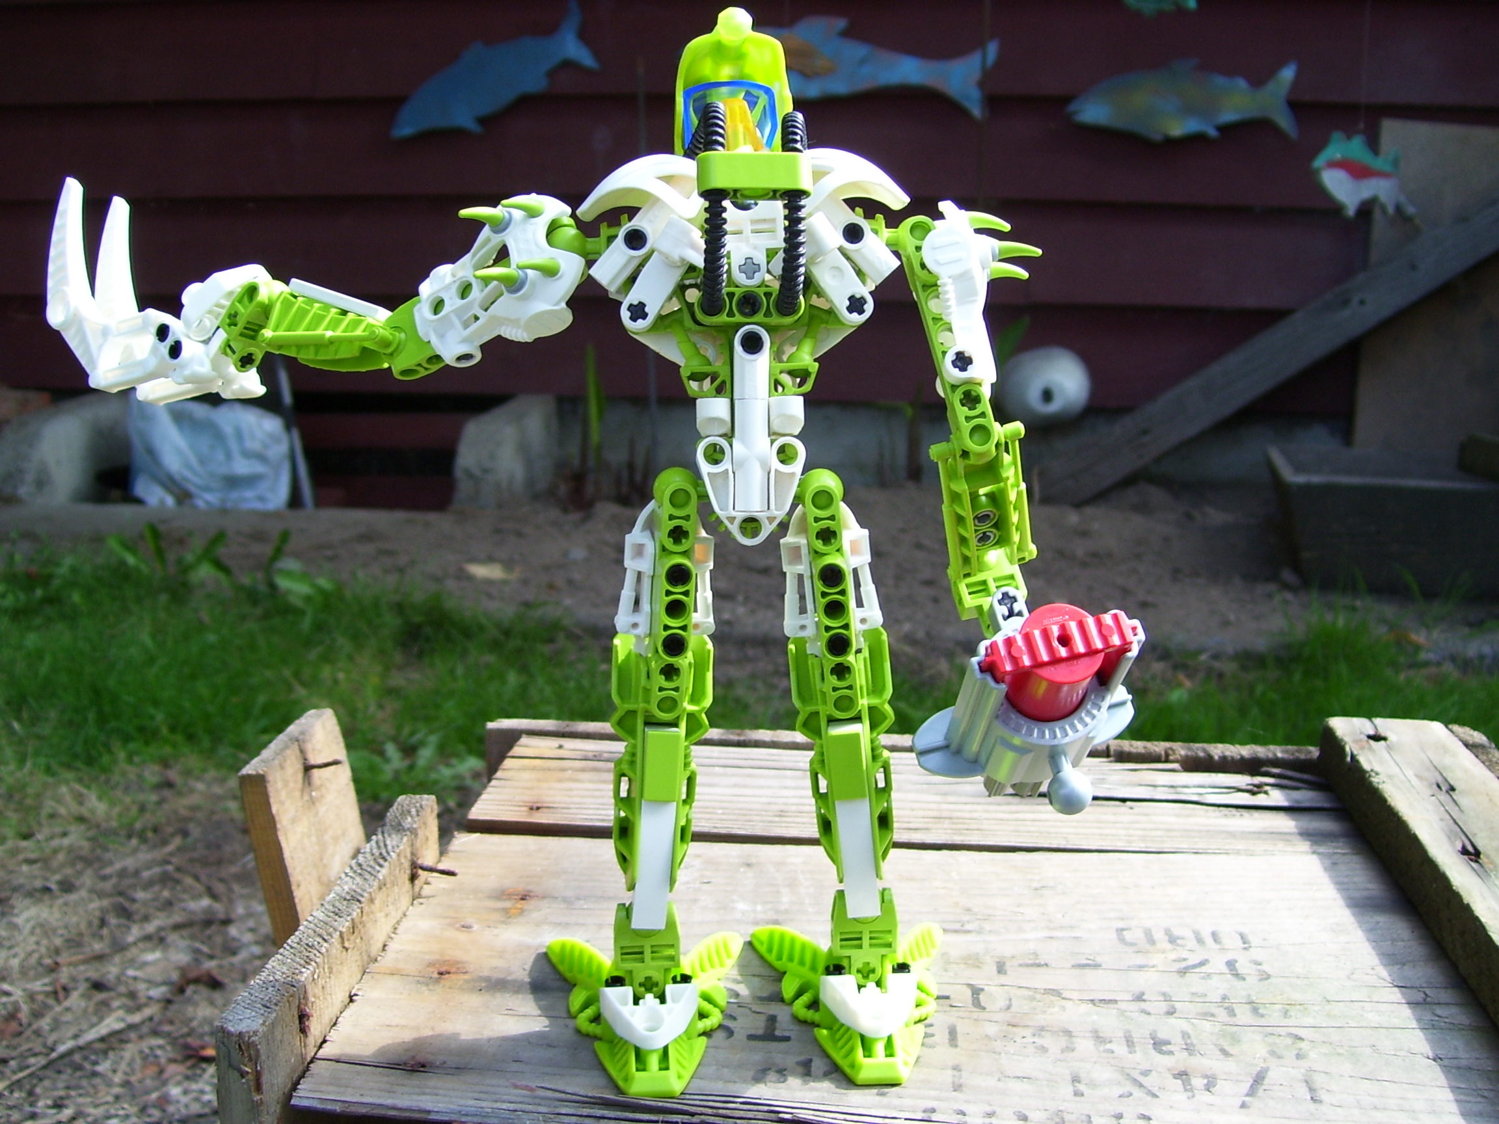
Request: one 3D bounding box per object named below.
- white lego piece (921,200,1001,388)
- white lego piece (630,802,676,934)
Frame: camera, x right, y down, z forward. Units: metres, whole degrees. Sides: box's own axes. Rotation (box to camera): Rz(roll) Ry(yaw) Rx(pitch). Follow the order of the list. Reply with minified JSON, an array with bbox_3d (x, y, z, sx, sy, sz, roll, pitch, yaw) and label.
[{"bbox_3d":[0.047,-0.060,0.346,0.015,0.041,0.014,-13,13,3],"label":"white lego piece"},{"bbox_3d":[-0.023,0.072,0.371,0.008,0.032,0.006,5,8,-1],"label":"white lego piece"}]

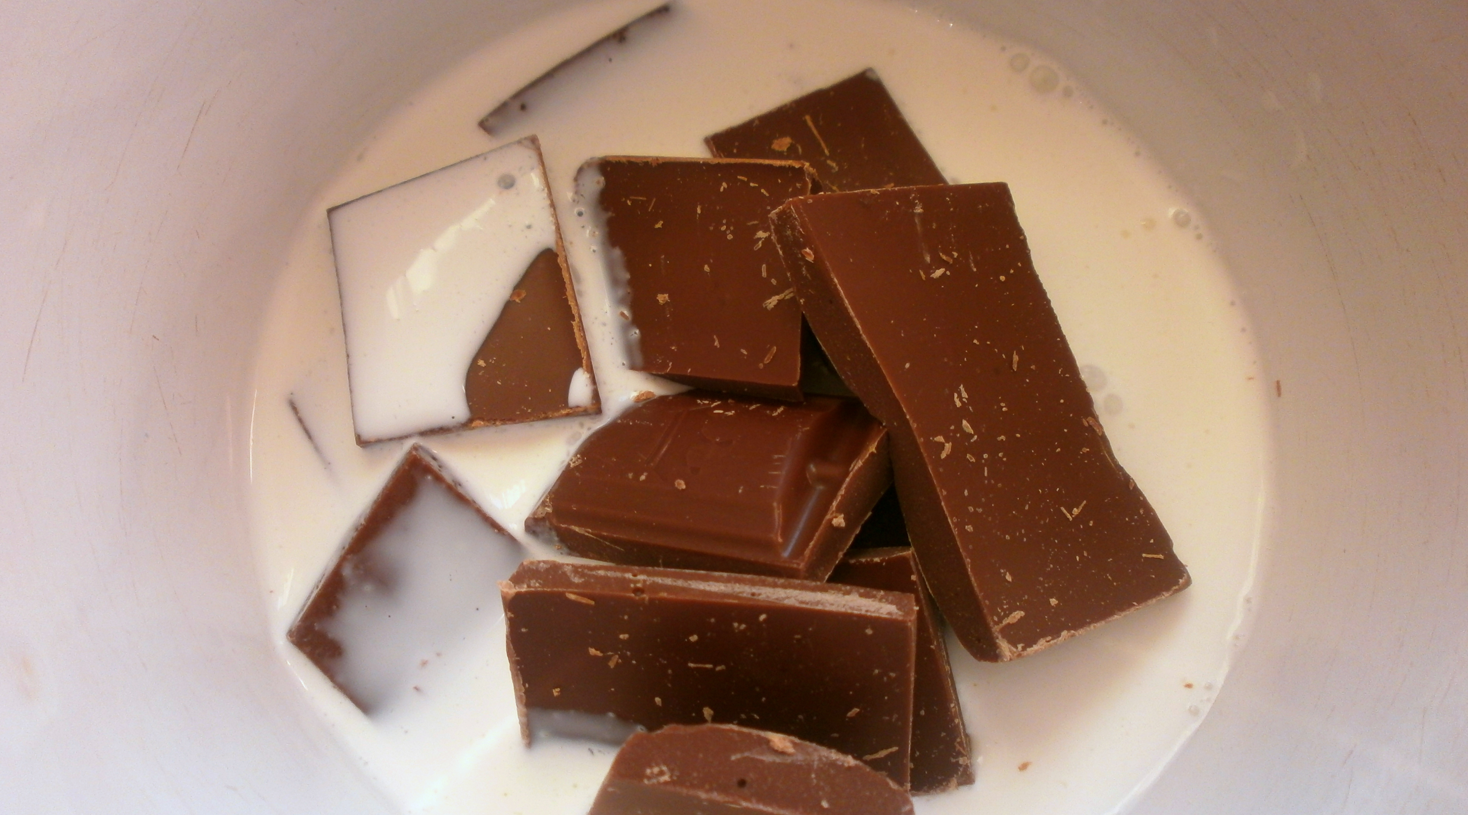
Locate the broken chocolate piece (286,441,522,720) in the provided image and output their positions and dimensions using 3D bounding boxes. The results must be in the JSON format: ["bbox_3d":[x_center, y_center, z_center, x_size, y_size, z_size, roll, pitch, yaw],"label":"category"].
[{"bbox_3d":[-0.042,0.028,0.164,0.029,0.009,0.031,32,75,7],"label":"broken chocolate piece"}]

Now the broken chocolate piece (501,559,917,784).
[{"bbox_3d":[-0.003,0.034,0.149,0.052,0.009,0.024,2,108,12],"label":"broken chocolate piece"}]

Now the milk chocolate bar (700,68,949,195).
[{"bbox_3d":[0.018,-0.033,0.187,0.032,0.009,0.038,-25,72,-13],"label":"milk chocolate bar"}]

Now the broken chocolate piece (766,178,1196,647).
[{"bbox_3d":[0.034,0.000,0.161,0.041,0.009,0.065,-11,71,-35],"label":"broken chocolate piece"}]

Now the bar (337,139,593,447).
[{"bbox_3d":[-0.043,-0.015,0.181,0.035,0.009,0.045,-14,69,-2],"label":"bar"}]

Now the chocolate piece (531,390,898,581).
[{"bbox_3d":[-0.003,0.011,0.166,0.043,0.009,0.029,4,43,25],"label":"chocolate piece"}]

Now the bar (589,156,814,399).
[{"bbox_3d":[-0.005,-0.020,0.183,0.033,0.009,0.037,1,73,7],"label":"bar"}]

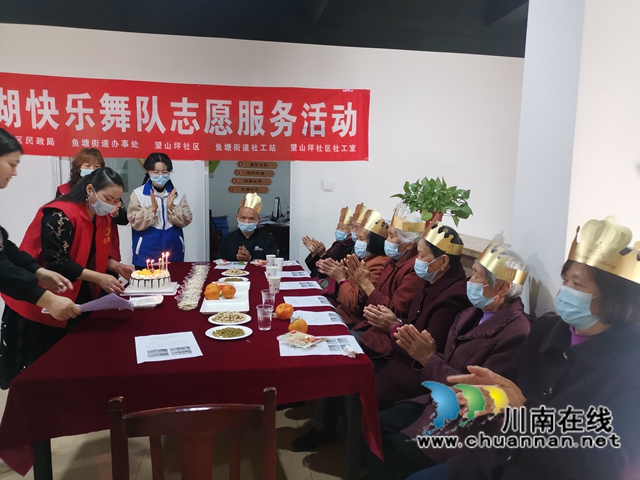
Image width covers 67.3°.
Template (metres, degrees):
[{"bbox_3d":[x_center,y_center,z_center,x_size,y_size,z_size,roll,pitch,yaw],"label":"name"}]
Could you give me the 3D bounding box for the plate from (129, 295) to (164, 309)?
[{"bbox_3d":[-0.851,0.304,2.357,0.170,0.032,0.165,0,7,-9],"label":"plate"}]

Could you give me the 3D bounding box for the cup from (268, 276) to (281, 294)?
[{"bbox_3d":[-0.253,0.254,2.677,0.070,0.084,0.070,1,7,0],"label":"cup"}]

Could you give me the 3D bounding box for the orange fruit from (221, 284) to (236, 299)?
[{"bbox_3d":[-0.474,0.266,2.478,0.073,0.072,0.073,1,7,0],"label":"orange fruit"}]

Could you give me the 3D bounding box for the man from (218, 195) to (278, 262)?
[{"bbox_3d":[-0.586,0.278,3.828,0.540,1.260,0.680,0,7,-9],"label":"man"}]

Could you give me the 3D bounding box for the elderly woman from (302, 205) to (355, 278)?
[{"bbox_3d":[0.073,0.343,3.643,0.680,1.200,0.500,-1,7,-21],"label":"elderly woman"}]

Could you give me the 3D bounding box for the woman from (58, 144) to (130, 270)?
[{"bbox_3d":[-1.569,0.157,3.344,0.500,1.570,0.360,-3,8,-30],"label":"woman"}]

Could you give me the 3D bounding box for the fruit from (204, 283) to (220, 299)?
[{"bbox_3d":[-0.550,0.263,2.447,0.080,0.080,0.080,1,7,0],"label":"fruit"}]

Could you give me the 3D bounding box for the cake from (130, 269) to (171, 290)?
[{"bbox_3d":[-0.955,0.221,2.735,0.218,0.078,0.218,1,7,0],"label":"cake"}]

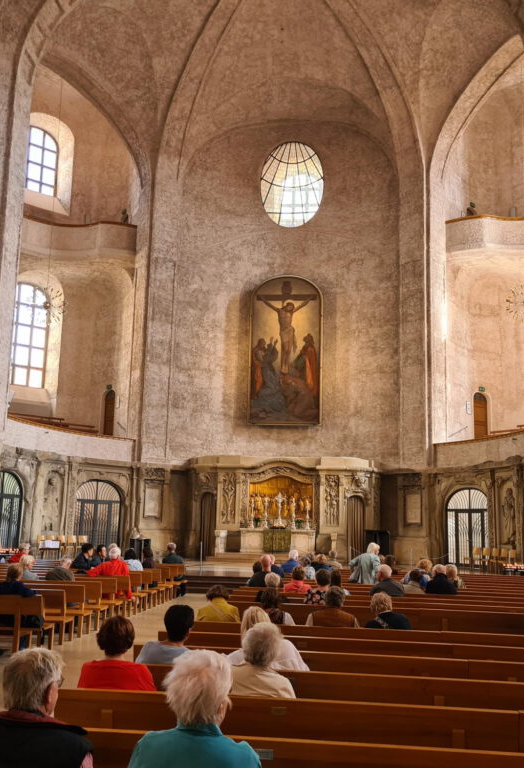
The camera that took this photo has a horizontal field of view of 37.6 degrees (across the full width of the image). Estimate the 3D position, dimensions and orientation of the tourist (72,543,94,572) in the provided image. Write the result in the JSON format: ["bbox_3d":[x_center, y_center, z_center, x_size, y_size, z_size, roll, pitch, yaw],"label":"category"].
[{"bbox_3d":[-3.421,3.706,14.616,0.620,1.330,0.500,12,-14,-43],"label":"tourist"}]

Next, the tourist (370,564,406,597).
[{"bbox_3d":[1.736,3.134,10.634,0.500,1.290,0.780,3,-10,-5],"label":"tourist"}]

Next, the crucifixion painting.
[{"bbox_3d":[1.056,-1.601,35.316,3.299,7.058,0.200,1,-10,5],"label":"crucifixion painting"}]

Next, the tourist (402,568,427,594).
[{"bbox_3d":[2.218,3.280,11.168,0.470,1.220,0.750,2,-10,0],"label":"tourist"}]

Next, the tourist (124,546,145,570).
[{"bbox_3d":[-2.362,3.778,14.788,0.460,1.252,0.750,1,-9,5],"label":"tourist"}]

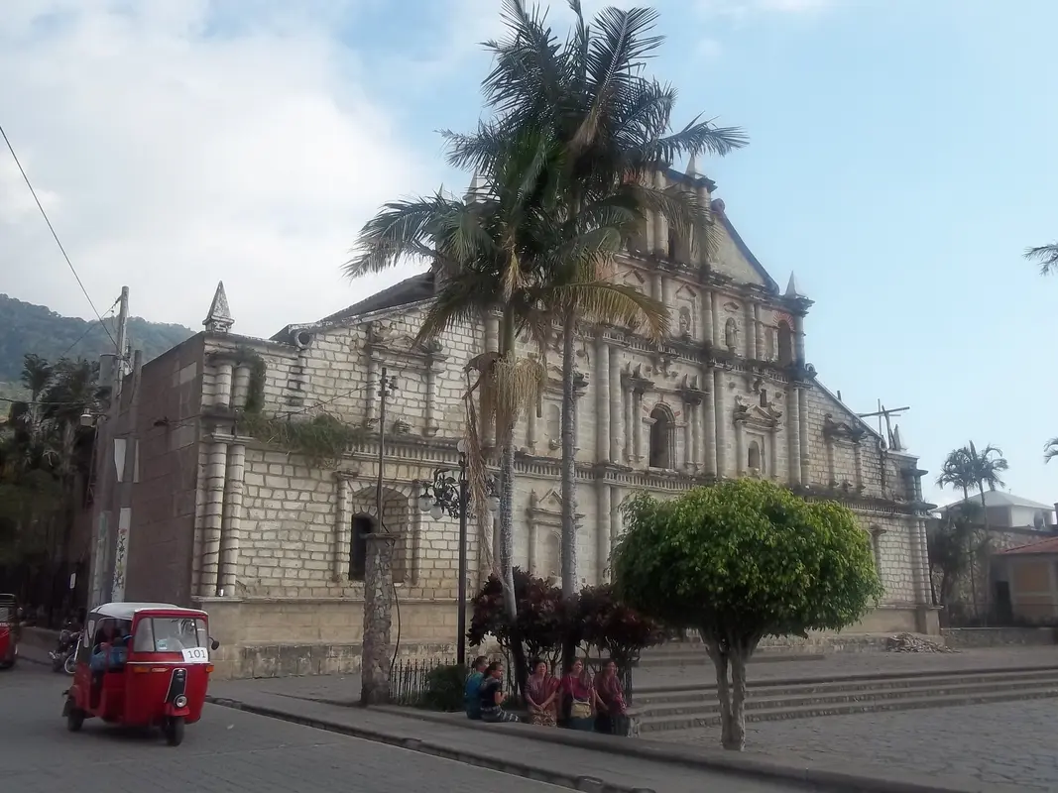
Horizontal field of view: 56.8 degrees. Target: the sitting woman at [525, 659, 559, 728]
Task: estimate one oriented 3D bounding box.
[{"bbox_3d":[0.203,4.194,13.519,0.500,1.080,0.680,2,-12,-7],"label":"sitting woman"}]

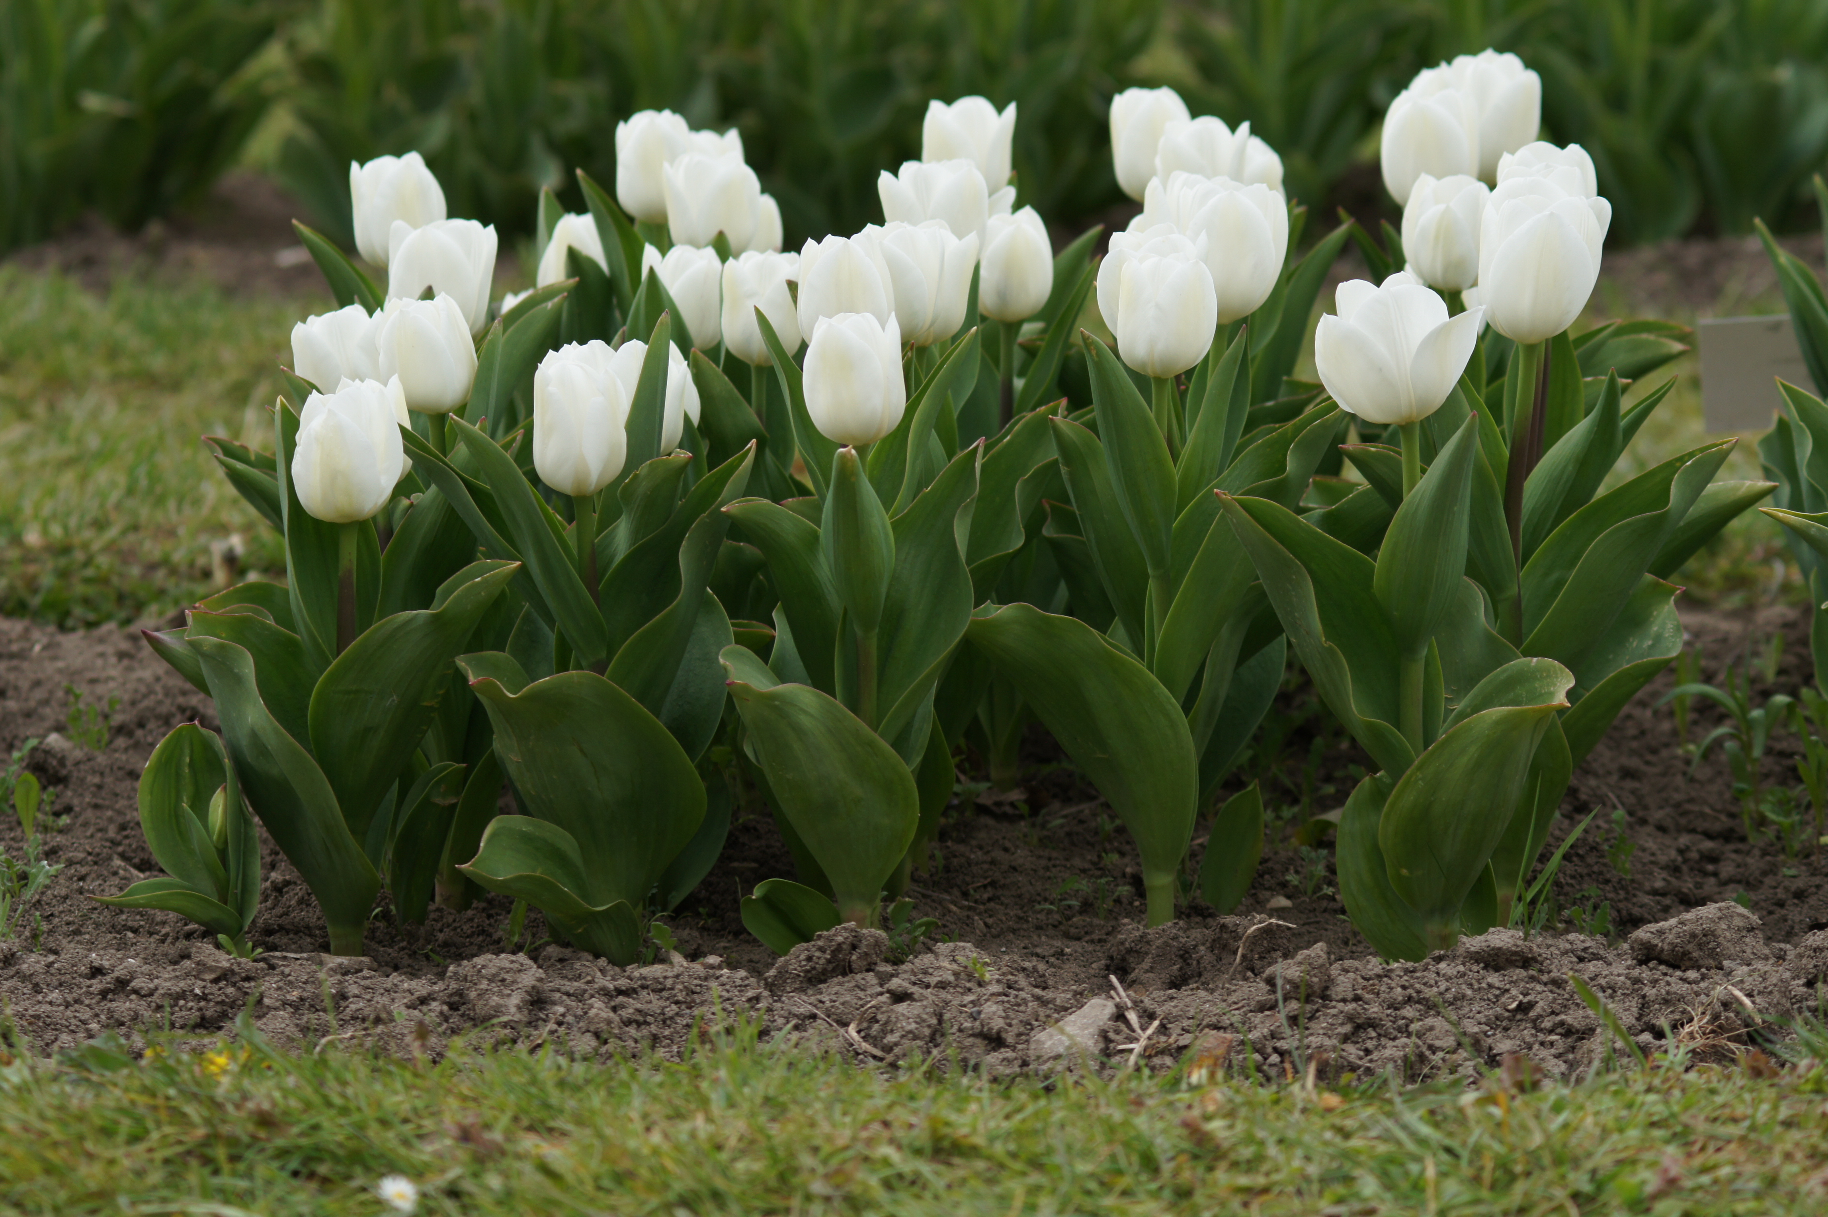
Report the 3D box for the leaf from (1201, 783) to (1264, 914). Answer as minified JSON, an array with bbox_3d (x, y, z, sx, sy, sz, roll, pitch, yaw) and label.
[{"bbox_3d":[0.177,0.134,4.240,0.036,0.075,0.020,0,10,0],"label":"leaf"}]

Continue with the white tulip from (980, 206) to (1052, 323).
[{"bbox_3d":[0.056,-0.187,4.143,0.040,0.064,0.040,0,13,0],"label":"white tulip"}]

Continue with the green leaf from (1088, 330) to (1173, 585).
[{"bbox_3d":[0.106,-0.073,3.740,0.036,0.120,0.035,-8,12,2],"label":"green leaf"}]

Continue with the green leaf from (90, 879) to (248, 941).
[{"bbox_3d":[-0.379,0.153,3.876,0.079,0.030,0.035,0,13,0],"label":"green leaf"}]

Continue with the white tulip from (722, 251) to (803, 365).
[{"bbox_3d":[-0.093,-0.183,4.650,0.050,0.068,0.050,0,12,0],"label":"white tulip"}]

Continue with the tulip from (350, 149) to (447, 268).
[{"bbox_3d":[-0.290,-0.224,4.280,0.054,0.065,0.054,0,13,0],"label":"tulip"}]

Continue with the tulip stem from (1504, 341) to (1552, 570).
[{"bbox_3d":[0.312,-0.077,3.901,0.014,0.120,0.013,4,13,-1],"label":"tulip stem"}]

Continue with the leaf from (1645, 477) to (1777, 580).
[{"bbox_3d":[0.458,-0.042,4.450,0.089,0.062,0.050,0,10,0],"label":"leaf"}]

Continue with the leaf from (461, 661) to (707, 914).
[{"bbox_3d":[-0.167,0.094,3.842,0.124,0.136,0.060,0,13,0],"label":"leaf"}]

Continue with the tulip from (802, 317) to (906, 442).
[{"bbox_3d":[-0.029,-0.113,3.750,0.050,0.065,0.048,0,12,0],"label":"tulip"}]

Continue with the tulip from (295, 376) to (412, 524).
[{"bbox_3d":[-0.275,-0.077,3.700,0.055,0.070,0.053,3,12,-1],"label":"tulip"}]

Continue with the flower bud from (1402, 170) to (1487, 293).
[{"bbox_3d":[0.325,-0.229,4.650,0.057,0.070,0.055,0,10,0],"label":"flower bud"}]

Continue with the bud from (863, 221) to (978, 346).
[{"bbox_3d":[0.004,-0.172,4.020,0.060,0.066,0.058,0,12,0],"label":"bud"}]

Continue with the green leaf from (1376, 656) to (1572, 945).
[{"bbox_3d":[0.305,0.107,4.130,0.105,0.157,0.060,0,10,0],"label":"green leaf"}]

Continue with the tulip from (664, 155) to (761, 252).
[{"bbox_3d":[-0.114,-0.228,4.290,0.057,0.060,0.055,0,16,0],"label":"tulip"}]

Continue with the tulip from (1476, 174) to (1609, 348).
[{"bbox_3d":[0.326,-0.180,3.930,0.068,0.086,0.063,0,16,0],"label":"tulip"}]

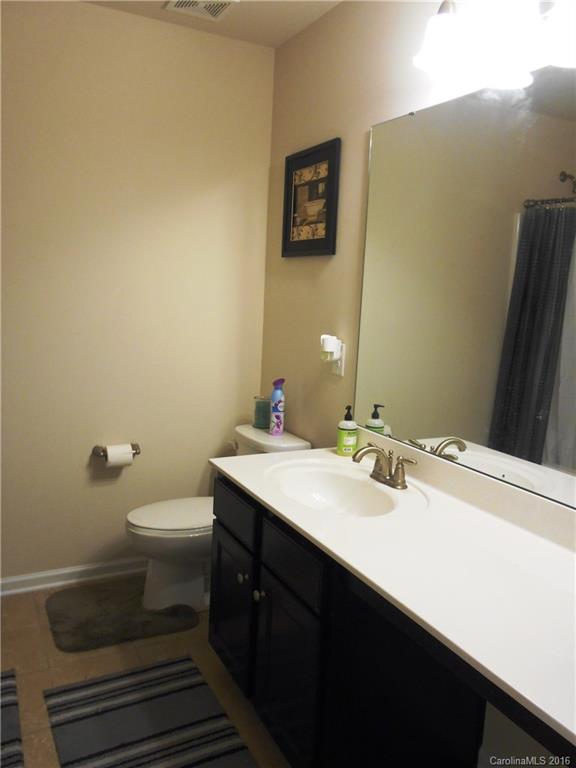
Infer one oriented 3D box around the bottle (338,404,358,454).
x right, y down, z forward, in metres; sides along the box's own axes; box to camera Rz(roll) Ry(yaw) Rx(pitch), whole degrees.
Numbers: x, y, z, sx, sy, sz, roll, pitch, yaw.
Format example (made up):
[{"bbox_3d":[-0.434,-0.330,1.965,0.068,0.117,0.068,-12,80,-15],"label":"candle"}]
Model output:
[{"bbox_3d":[0.222,0.174,2.132,0.073,0.184,0.075,5,9,15],"label":"bottle"}]

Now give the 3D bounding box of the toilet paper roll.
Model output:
[{"bbox_3d":[-0.743,0.319,2.552,0.107,0.096,0.096,-2,10,-29],"label":"toilet paper roll"}]

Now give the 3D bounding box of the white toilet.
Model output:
[{"bbox_3d":[-0.325,0.586,2.502,0.735,0.705,0.430,-2,10,-29],"label":"white toilet"}]

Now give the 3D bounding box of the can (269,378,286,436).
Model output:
[{"bbox_3d":[-0.043,0.106,2.581,0.058,0.240,0.058,3,9,0],"label":"can"}]

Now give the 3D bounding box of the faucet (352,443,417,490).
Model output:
[{"bbox_3d":[0.284,0.255,1.851,0.180,0.122,0.240,-2,10,-29],"label":"faucet"}]

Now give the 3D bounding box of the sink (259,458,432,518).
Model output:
[{"bbox_3d":[0.158,0.380,1.820,0.430,0.140,0.540,-2,10,-29],"label":"sink"}]

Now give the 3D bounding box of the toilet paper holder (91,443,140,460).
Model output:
[{"bbox_3d":[-0.759,0.301,2.569,0.205,0.058,0.082,-2,10,-29],"label":"toilet paper holder"}]

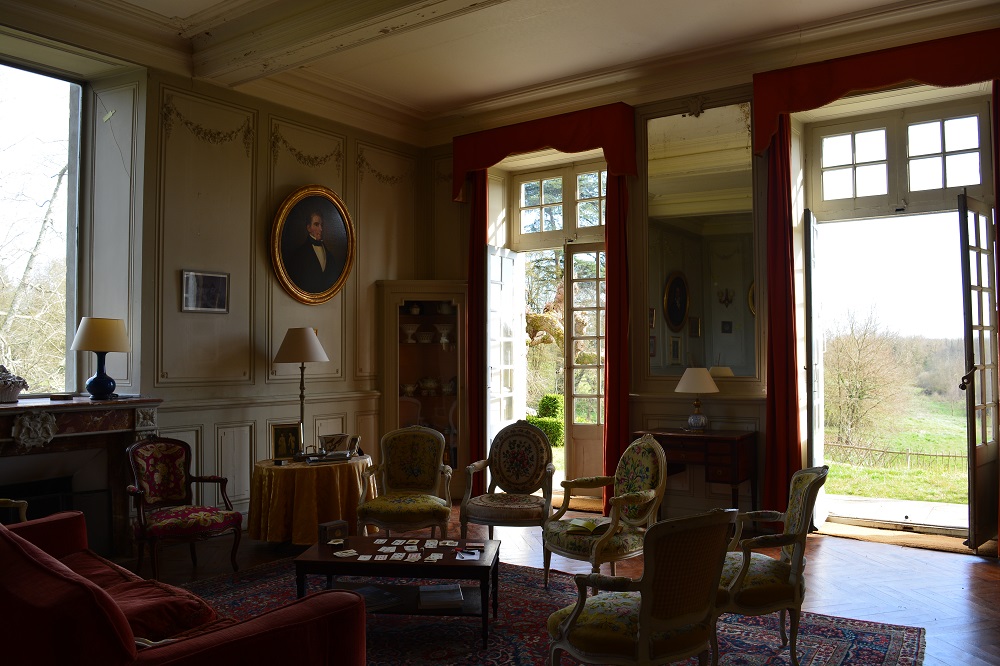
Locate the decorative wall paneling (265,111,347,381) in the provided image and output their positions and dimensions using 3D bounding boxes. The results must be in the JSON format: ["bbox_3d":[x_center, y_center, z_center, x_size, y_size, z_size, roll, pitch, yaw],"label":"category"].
[{"bbox_3d":[-1.768,-0.729,6.942,0.060,2.390,0.890,-2,-2,38],"label":"decorative wall paneling"}]

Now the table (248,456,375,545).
[{"bbox_3d":[-1.416,1.247,5.747,0.943,0.602,0.943,0,-1,0],"label":"table"}]

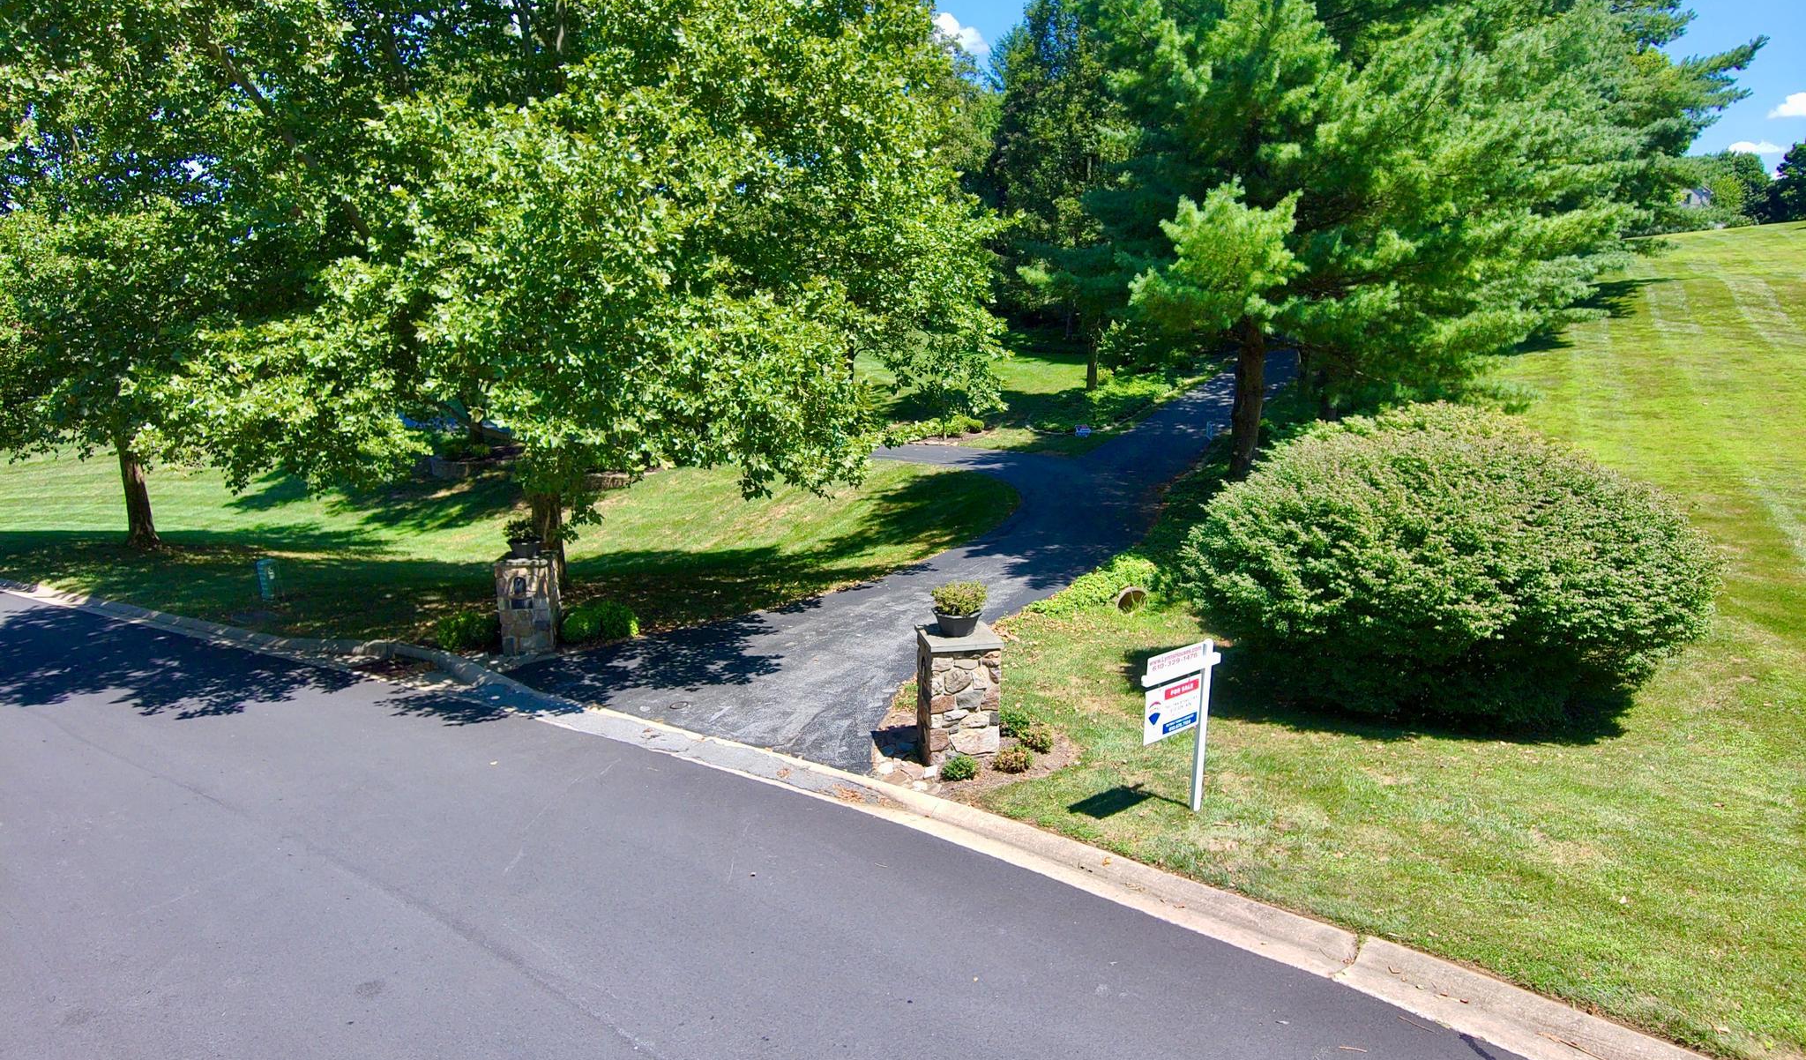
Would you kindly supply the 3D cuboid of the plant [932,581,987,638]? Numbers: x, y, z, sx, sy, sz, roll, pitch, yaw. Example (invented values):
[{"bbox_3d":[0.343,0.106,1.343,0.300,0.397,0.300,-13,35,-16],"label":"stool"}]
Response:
[{"bbox_3d":[0.682,0.948,13.333,0.660,0.620,0.640,-2,13,-10],"label":"plant"}]

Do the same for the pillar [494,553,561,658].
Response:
[{"bbox_3d":[-6.395,1.233,18.813,0.860,1.570,0.860,-1,13,-6],"label":"pillar"}]

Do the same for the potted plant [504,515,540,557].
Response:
[{"bbox_3d":[-6.463,0.127,18.574,0.650,0.640,0.630,-1,13,-6],"label":"potted plant"}]

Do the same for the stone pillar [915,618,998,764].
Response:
[{"bbox_3d":[0.679,2.021,13.505,0.870,1.520,0.870,-2,13,-10],"label":"stone pillar"}]

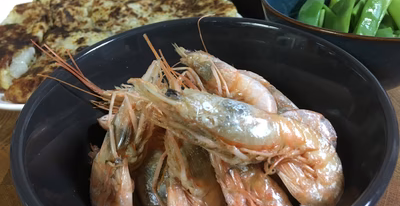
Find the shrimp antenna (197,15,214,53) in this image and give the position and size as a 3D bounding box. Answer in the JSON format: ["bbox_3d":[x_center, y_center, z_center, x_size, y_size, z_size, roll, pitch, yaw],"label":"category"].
[{"bbox_3d":[0.003,-0.040,0.191,0.011,0.024,0.006,-2,40,2],"label":"shrimp antenna"}]

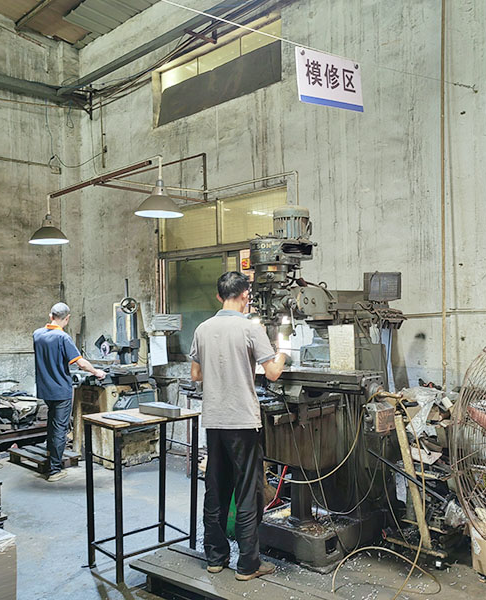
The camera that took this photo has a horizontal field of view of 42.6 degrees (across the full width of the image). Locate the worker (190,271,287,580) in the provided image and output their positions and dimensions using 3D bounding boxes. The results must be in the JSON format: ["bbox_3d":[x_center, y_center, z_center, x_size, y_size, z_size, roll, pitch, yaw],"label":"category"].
[{"bbox_3d":[-0.020,0.700,3.550,0.520,1.690,0.450,0,-1,29],"label":"worker"}]

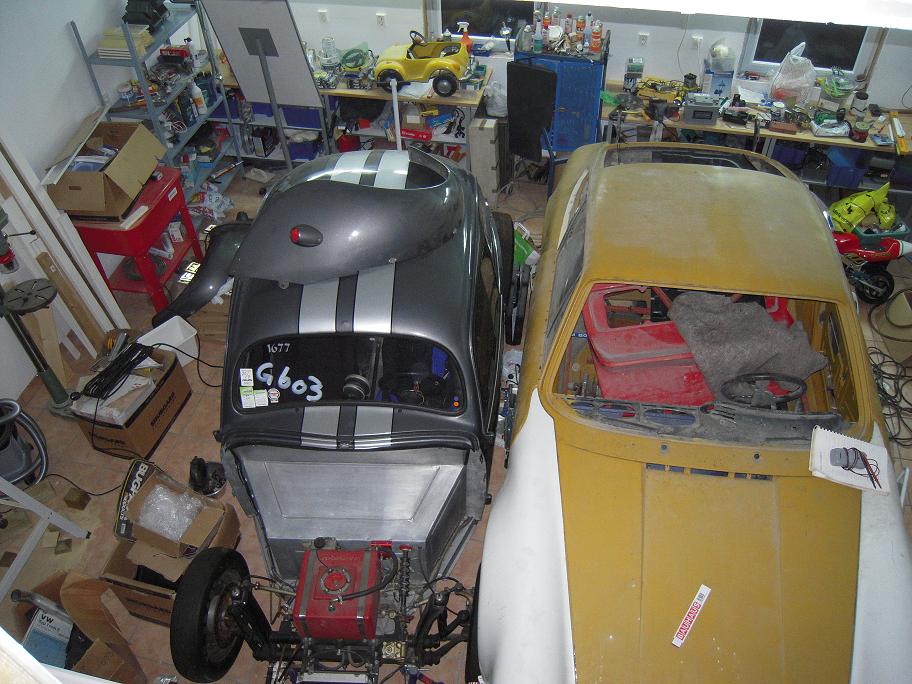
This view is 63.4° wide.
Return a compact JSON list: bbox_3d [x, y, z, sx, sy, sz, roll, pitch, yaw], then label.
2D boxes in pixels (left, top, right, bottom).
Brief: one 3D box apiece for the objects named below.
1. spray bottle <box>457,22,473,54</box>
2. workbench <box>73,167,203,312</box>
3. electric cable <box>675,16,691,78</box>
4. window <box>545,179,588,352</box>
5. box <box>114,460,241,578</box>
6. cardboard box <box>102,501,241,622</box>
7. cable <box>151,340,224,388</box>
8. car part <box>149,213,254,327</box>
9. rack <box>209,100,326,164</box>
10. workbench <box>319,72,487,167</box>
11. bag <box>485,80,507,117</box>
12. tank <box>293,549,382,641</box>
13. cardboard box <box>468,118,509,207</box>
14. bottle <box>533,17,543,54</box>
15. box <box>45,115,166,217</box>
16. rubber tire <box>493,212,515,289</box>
[{"bbox_3d":[0.072,-2.428,5.906,0.122,0.260,0.083,10,45,13],"label":"spray bottle"},{"bbox_3d":[-2.144,-0.682,5.145,0.480,0.793,0.735,7,44,10],"label":"workbench"},{"bbox_3d":[1.665,-2.160,5.415,0.098,0.460,0.059,10,45,13],"label":"electric cable"},{"bbox_3d":[0.626,-0.528,4.045,0.130,0.360,1.360,16,46,-2],"label":"window"},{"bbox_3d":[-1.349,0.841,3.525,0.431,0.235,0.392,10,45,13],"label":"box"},{"bbox_3d":[-1.359,1.051,3.610,0.332,0.332,0.517,10,45,13],"label":"cardboard box"},{"bbox_3d":[-1.742,0.110,4.878,0.380,0.270,0.280,10,46,12],"label":"cable"},{"bbox_3d":[-1.685,-0.471,5.170,0.431,0.421,0.931,9,44,12],"label":"car part"},{"bbox_3d":[-1.580,-2.077,6.735,1.050,0.660,0.500,10,46,12],"label":"rack"},{"bbox_3d":[-0.381,-1.912,6.510,1.400,0.820,0.660,10,46,12],"label":"workbench"},{"bbox_3d":[0.313,-1.933,5.826,0.200,0.290,0.190,10,46,12],"label":"bag"},{"bbox_3d":[-0.479,1.054,3.081,0.299,0.211,0.299,-1,43,2],"label":"tank"},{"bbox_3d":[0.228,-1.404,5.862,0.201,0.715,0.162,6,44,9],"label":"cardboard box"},{"bbox_3d":[0.619,-2.324,5.582,0.075,0.275,0.078,10,46,12],"label":"bottle"},{"bbox_3d":[-2.291,-1.158,4.998,0.550,0.400,0.640,3,45,5],"label":"box"},{"bbox_3d":[0.299,-0.580,5.055,0.188,0.634,0.634,-1,43,2],"label":"rubber tire"}]

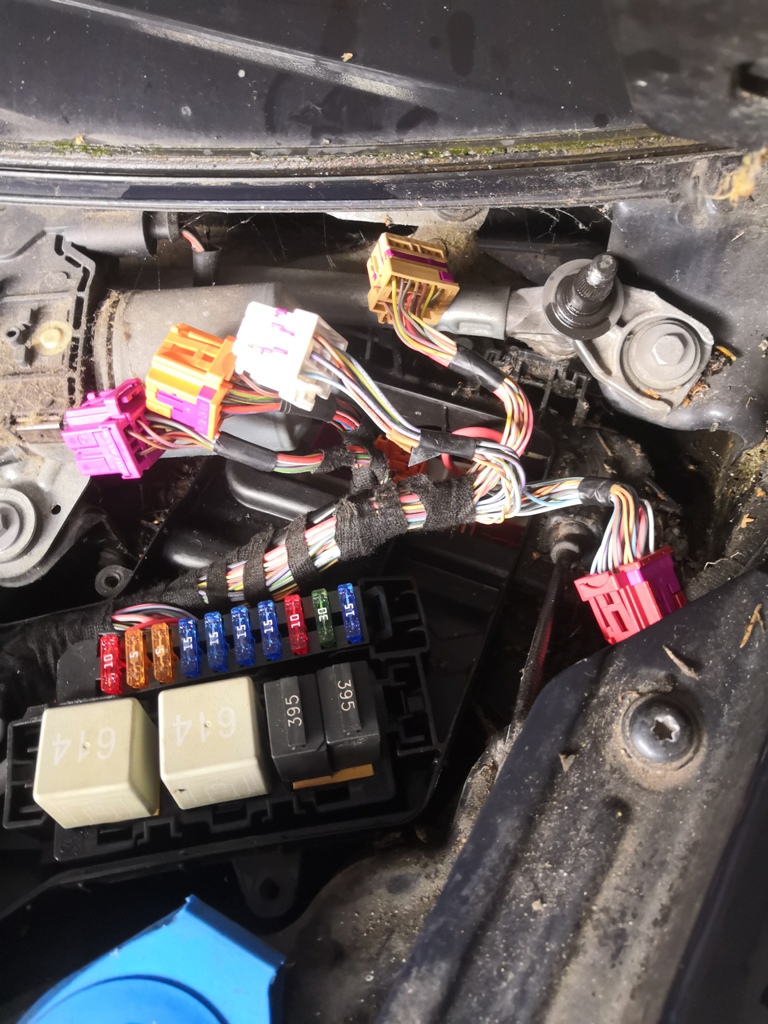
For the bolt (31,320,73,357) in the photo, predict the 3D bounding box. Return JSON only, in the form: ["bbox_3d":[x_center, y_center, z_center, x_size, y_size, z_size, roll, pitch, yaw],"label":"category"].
[{"bbox_3d":[-0.118,-0.061,0.283,0.015,0.006,0.014,0,76,-2],"label":"bolt"}]

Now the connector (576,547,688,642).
[{"bbox_3d":[0.083,0.029,0.268,0.020,0.028,0.027,-13,82,-42],"label":"connector"}]

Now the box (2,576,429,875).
[{"bbox_3d":[-0.053,0.067,0.259,0.139,0.047,0.082,-9,51,-3],"label":"box"}]

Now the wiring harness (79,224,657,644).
[{"bbox_3d":[-0.005,-0.025,0.270,0.198,0.082,0.115,-1,52,2],"label":"wiring harness"}]

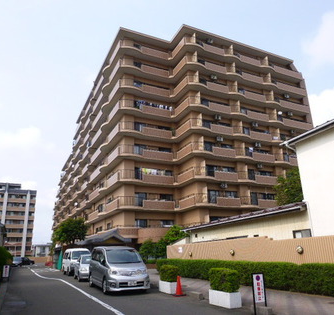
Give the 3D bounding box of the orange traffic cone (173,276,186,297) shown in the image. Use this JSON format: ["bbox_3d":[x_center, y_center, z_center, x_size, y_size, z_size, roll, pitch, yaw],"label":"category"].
[{"bbox_3d":[0.482,4.977,11.828,0.390,0.700,0.390,6,-19,-26],"label":"orange traffic cone"}]

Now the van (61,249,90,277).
[{"bbox_3d":[-7.485,8.702,25.383,1.700,1.980,4.700,6,-19,-24],"label":"van"}]

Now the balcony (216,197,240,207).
[{"bbox_3d":[6.589,4.778,32.905,3.094,0.871,0.500,7,-20,-25],"label":"balcony"}]

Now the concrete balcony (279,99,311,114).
[{"bbox_3d":[17.829,-7.115,42.789,5.560,0.871,0.500,7,-20,-25],"label":"concrete balcony"}]

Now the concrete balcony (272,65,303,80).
[{"bbox_3d":[18.364,-12.844,46.867,5.884,1.015,1.200,6,-19,-26],"label":"concrete balcony"}]

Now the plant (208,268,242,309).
[{"bbox_3d":[1.745,3.975,9.338,0.500,1.060,1.020,6,-19,-26],"label":"plant"}]

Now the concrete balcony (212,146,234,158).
[{"bbox_3d":[6.575,-0.361,36.592,3.407,1.015,1.200,6,-19,-26],"label":"concrete balcony"}]

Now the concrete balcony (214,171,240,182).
[{"bbox_3d":[6.496,2.118,33.777,3.094,0.871,0.500,7,-20,-25],"label":"concrete balcony"}]

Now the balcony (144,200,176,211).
[{"bbox_3d":[-0.945,5.144,33.220,3.724,0.871,0.500,7,-20,-25],"label":"balcony"}]

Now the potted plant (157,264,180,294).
[{"bbox_3d":[0.087,4.961,12.374,0.500,0.980,1.020,7,-20,-25],"label":"potted plant"}]

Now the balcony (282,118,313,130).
[{"bbox_3d":[17.922,-4.456,41.917,5.560,0.871,0.500,7,-20,-25],"label":"balcony"}]

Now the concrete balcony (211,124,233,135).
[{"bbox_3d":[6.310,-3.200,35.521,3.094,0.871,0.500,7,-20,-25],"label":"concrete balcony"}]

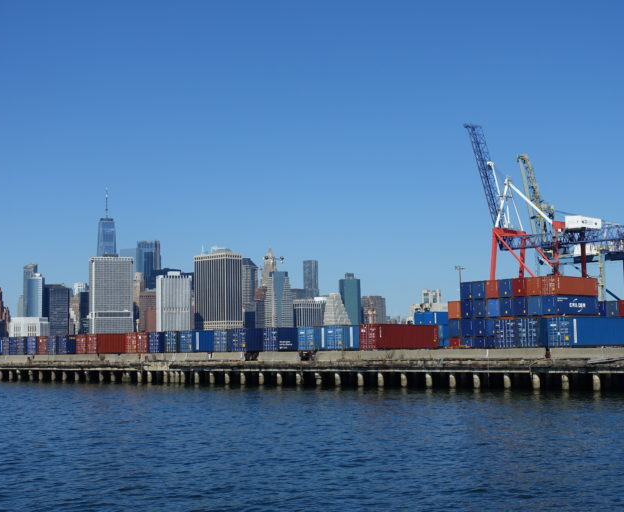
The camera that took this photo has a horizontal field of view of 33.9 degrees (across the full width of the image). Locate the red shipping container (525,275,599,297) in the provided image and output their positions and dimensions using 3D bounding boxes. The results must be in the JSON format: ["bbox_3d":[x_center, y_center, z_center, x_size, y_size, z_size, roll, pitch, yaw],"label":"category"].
[{"bbox_3d":[39.151,4.667,155.132,2.440,2.900,12.190,-6,-7,44],"label":"red shipping container"}]

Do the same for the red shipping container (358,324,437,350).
[{"bbox_3d":[10.612,9.695,123.631,2.440,2.900,12.190,-6,-7,42],"label":"red shipping container"}]

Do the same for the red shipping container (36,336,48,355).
[{"bbox_3d":[-39.359,14.663,169.161,2.440,2.900,12.190,-5,-7,41],"label":"red shipping container"}]

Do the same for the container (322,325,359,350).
[{"bbox_3d":[6.828,10.144,127.638,2.440,2.900,12.190,-5,-7,41],"label":"container"}]

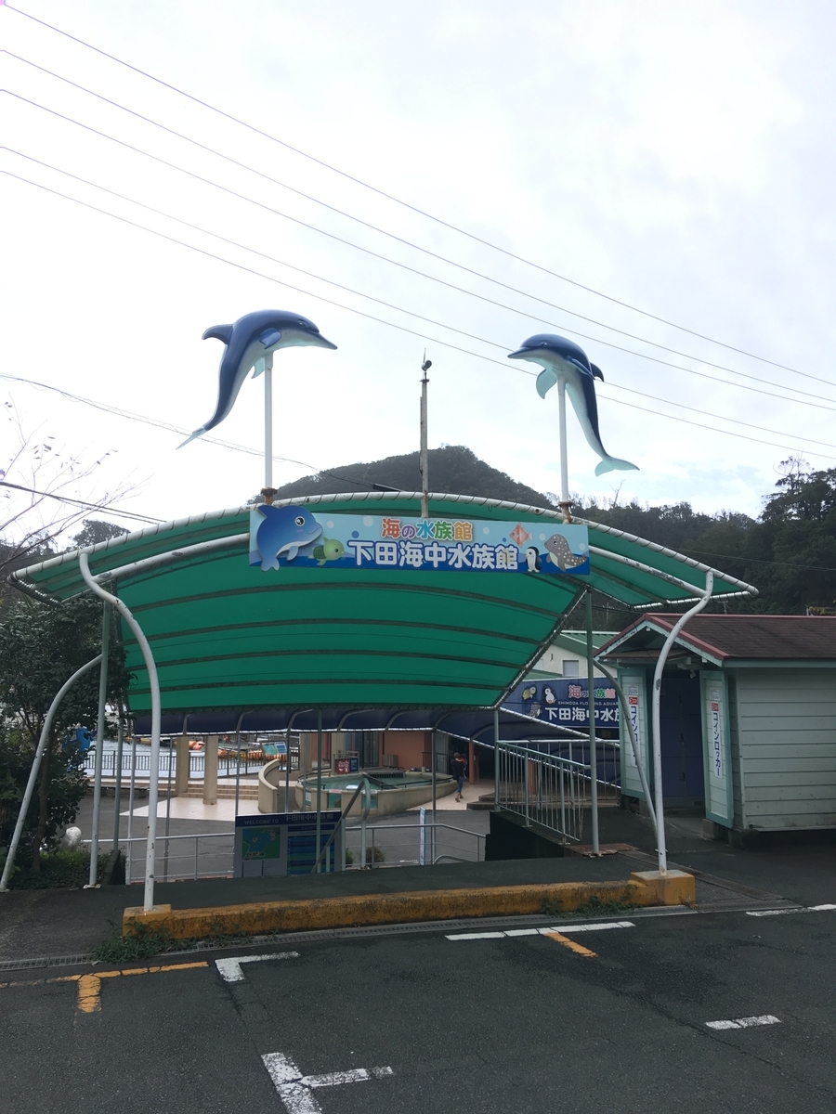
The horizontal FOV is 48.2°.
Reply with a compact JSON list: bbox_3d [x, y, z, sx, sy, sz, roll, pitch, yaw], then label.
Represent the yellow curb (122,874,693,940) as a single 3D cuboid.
[{"bbox_3d":[0.086,2.364,6.324,3.980,0.220,0.270,3,-8,-17],"label":"yellow curb"}]

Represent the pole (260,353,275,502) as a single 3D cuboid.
[{"bbox_3d":[-1.033,-0.896,6.438,0.100,1.070,0.100,3,-8,-17],"label":"pole"}]

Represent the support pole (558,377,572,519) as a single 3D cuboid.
[{"bbox_3d":[1.111,-0.820,7.117,0.100,1.090,0.100,0,-8,0],"label":"support pole"}]

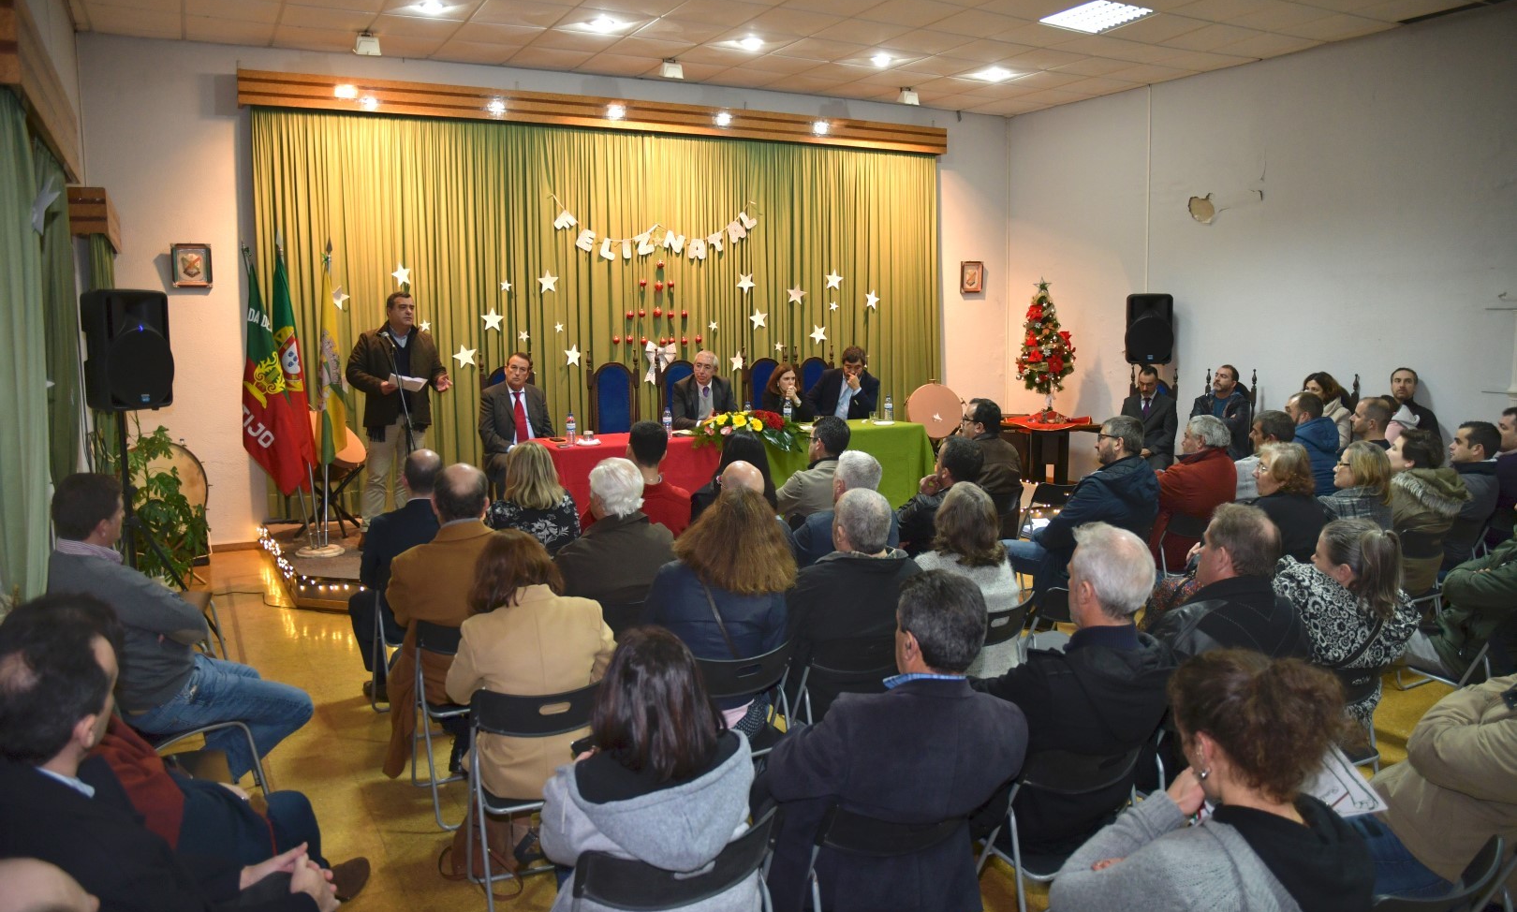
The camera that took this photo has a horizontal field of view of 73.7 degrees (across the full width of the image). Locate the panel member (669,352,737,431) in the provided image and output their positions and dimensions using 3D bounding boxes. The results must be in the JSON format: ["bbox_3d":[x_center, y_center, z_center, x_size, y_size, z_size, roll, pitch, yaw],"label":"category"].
[{"bbox_3d":[-0.361,-0.158,7.848,0.540,1.280,0.750,-2,9,-9],"label":"panel member"}]

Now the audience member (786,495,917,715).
[{"bbox_3d":[0.246,0.729,3.525,0.530,1.306,0.780,-4,10,-26],"label":"audience member"}]

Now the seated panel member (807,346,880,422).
[{"bbox_3d":[0.703,-0.251,8.402,0.580,1.280,0.750,-3,9,-16],"label":"seated panel member"}]

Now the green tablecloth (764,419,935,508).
[{"bbox_3d":[0.536,0.120,7.912,1.550,0.700,0.740,-4,10,-26],"label":"green tablecloth"}]

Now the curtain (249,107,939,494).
[{"bbox_3d":[-0.954,-1.271,8.933,6.250,3.080,0.250,-4,9,-26],"label":"curtain"}]

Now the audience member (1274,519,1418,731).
[{"bbox_3d":[1.659,0.737,3.230,0.520,1.180,0.750,-7,10,-36],"label":"audience member"}]

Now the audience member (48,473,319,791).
[{"bbox_3d":[-1.910,0.679,3.408,0.820,1.290,0.550,-6,10,-36],"label":"audience member"}]

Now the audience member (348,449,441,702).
[{"bbox_3d":[-1.580,0.559,4.698,0.570,1.230,0.760,-6,10,-29],"label":"audience member"}]

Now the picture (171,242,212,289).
[{"bbox_3d":[-4.286,-1.436,7.643,0.275,0.330,0.060,-6,10,-29],"label":"picture"}]

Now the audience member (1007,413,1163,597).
[{"bbox_3d":[1.681,0.409,5.221,0.550,1.280,0.900,-7,11,-36],"label":"audience member"}]

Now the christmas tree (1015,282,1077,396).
[{"bbox_3d":[2.565,-1.013,9.015,0.540,1.110,0.540,-5,10,-28],"label":"christmas tree"}]

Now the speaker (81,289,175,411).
[{"bbox_3d":[-3.519,-0.576,5.564,0.350,0.650,0.400,3,9,19],"label":"speaker"}]

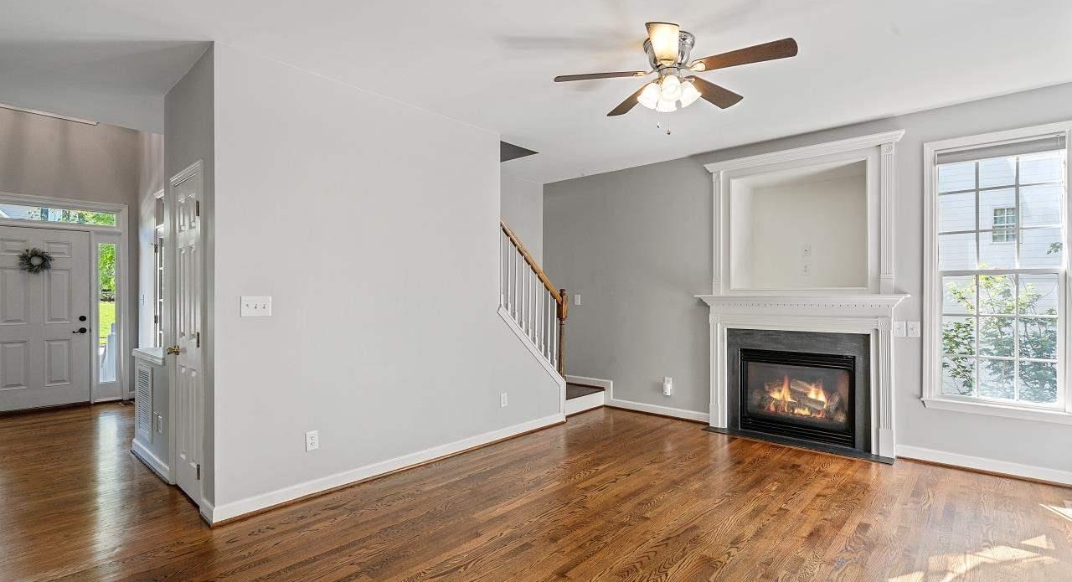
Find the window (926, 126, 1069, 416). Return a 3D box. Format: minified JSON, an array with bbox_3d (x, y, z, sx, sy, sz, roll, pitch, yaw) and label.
[{"bbox_3d":[3.356,-0.116,3.695,0.859,2.069,0.100,0,-1,42],"label":"window"}]

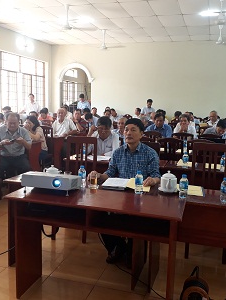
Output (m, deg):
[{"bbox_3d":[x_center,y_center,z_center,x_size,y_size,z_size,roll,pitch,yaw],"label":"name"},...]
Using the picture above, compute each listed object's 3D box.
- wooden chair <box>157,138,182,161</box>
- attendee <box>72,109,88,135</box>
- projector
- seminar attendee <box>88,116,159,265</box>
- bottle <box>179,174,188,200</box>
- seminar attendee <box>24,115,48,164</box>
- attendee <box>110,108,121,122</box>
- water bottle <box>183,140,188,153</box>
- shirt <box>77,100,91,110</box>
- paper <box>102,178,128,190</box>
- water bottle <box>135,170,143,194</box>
[{"bbox_3d":[0.694,0.352,4.095,0.400,0.980,0.460,4,9,17],"label":"wooden chair"},{"bbox_3d":[-0.734,-0.227,6.827,0.500,1.270,0.750,3,8,11],"label":"attendee"},{"bbox_3d":[-0.451,0.239,2.349,0.367,0.088,0.250,4,-2,14],"label":"projector"},{"bbox_3d":[0.171,0.382,2.771,0.580,1.280,0.800,4,9,17],"label":"seminar attendee"},{"bbox_3d":[0.518,0.261,2.285,0.062,0.180,0.062,4,9,17],"label":"bottle"},{"bbox_3d":[-1.302,-0.037,5.622,0.500,1.180,0.700,7,10,32],"label":"seminar attendee"},{"bbox_3d":[0.036,-0.557,9.268,0.480,1.280,0.760,5,9,23],"label":"attendee"},{"bbox_3d":[1.073,-0.055,4.581,0.062,0.178,0.062,4,9,17],"label":"water bottle"},{"bbox_3d":[-0.919,-1.189,9.839,0.470,0.680,0.270,3,8,9],"label":"shirt"},{"bbox_3d":[0.047,0.287,2.556,0.210,0.015,0.297,3,8,14],"label":"paper"},{"bbox_3d":[0.201,0.243,2.360,0.062,0.174,0.062,4,9,17],"label":"water bottle"}]

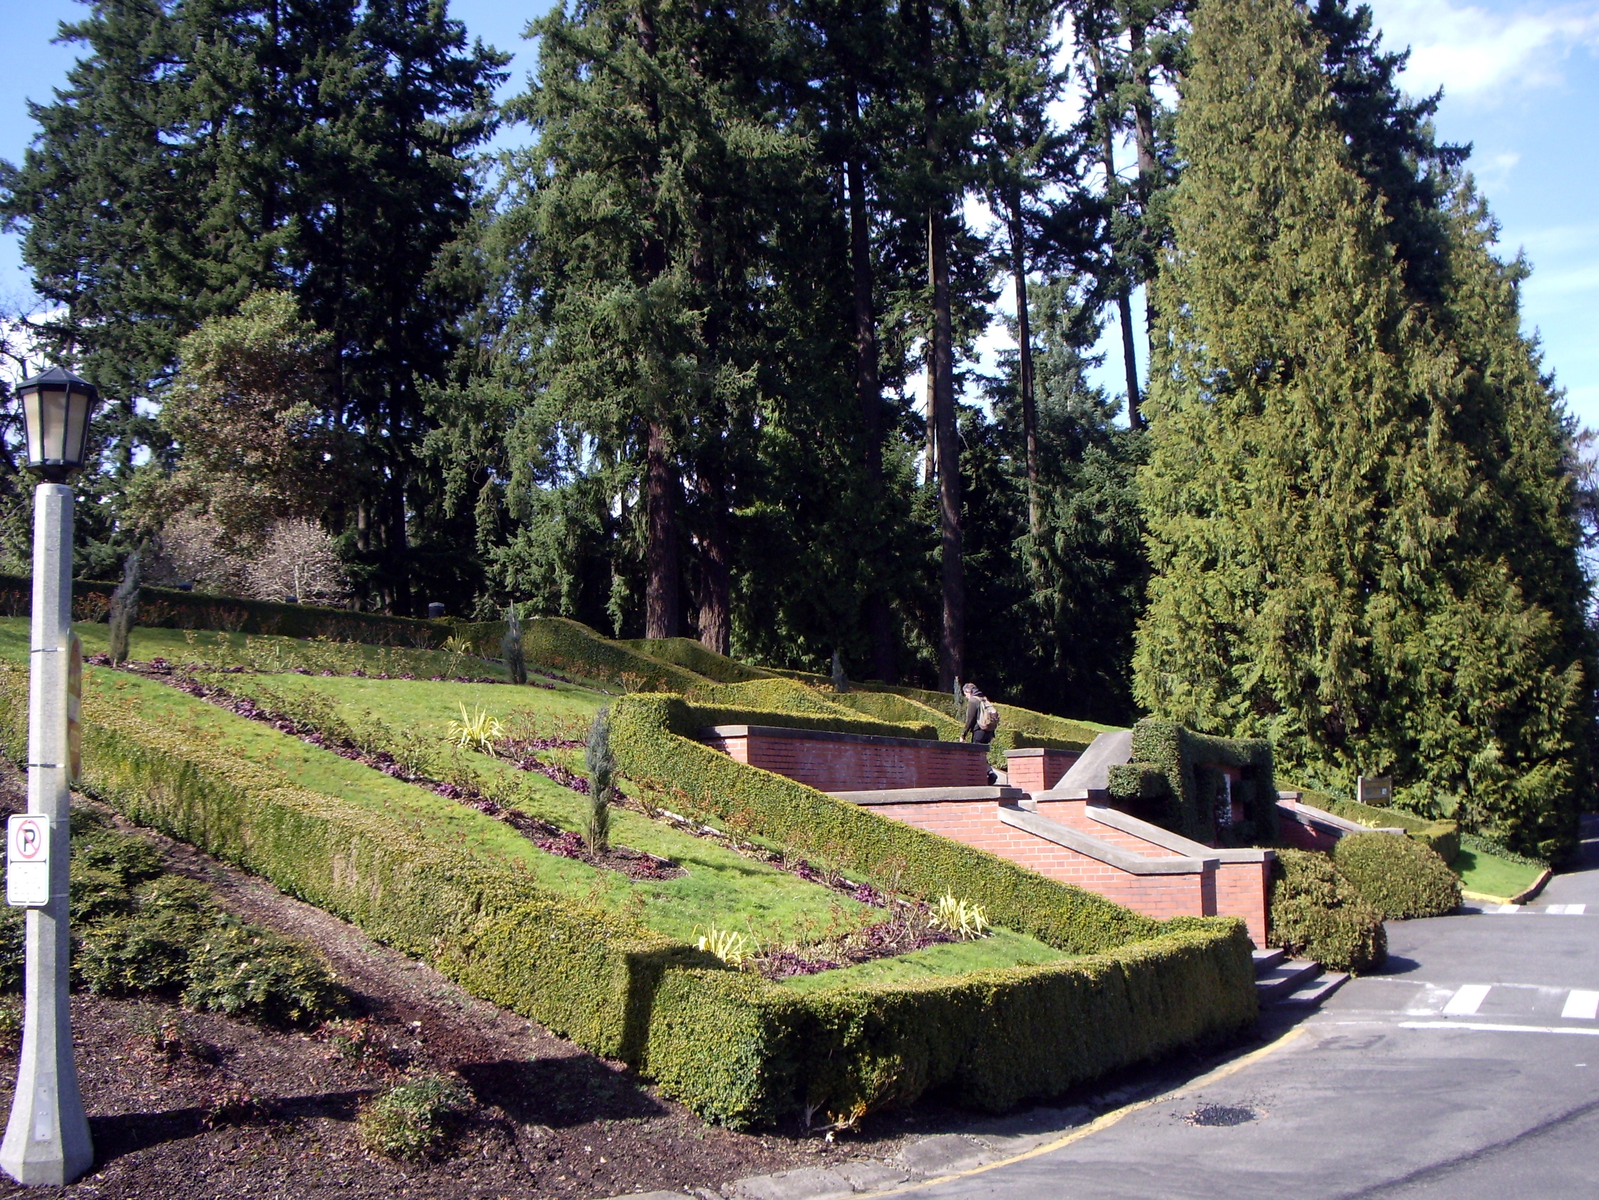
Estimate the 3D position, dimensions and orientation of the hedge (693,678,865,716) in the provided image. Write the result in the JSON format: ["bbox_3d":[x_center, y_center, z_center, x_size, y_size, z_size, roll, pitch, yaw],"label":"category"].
[{"bbox_3d":[-0.221,1.880,26.435,3.100,1.100,0.850,-6,-8,26],"label":"hedge"}]

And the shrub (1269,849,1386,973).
[{"bbox_3d":[6.232,3.697,19.320,1.350,1.380,1.380,-6,-8,26],"label":"shrub"}]

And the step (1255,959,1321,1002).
[{"bbox_3d":[5.225,4.112,17.484,0.400,0.145,2.850,-6,-8,26],"label":"step"}]

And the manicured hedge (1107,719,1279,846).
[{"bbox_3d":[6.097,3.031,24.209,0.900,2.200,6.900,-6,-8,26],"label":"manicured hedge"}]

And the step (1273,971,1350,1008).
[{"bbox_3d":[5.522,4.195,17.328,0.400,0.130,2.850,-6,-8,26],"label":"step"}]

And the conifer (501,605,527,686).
[{"bbox_3d":[-3.753,0.589,21.311,0.320,1.050,0.320,-2,-7,0],"label":"conifer"}]

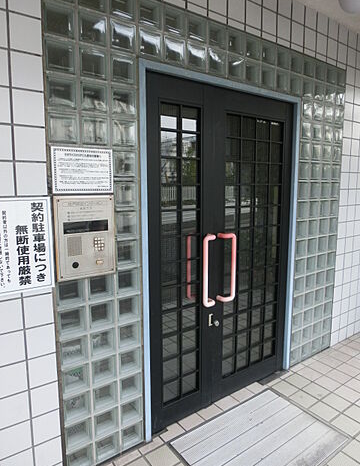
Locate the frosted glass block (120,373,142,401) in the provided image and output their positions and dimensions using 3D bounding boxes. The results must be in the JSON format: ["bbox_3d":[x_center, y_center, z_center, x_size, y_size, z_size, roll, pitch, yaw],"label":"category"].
[{"bbox_3d":[-0.302,0.869,1.928,0.145,0.145,0.090,-6,10,-35],"label":"frosted glass block"}]

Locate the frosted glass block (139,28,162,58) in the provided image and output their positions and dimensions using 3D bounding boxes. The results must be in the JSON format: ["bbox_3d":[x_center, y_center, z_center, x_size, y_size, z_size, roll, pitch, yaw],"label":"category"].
[{"bbox_3d":[-0.182,-0.986,1.758,0.145,0.145,0.090,-6,10,-35],"label":"frosted glass block"}]

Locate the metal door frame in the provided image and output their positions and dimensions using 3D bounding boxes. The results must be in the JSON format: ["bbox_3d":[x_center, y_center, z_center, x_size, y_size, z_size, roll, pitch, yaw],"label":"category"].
[{"bbox_3d":[0.330,0.120,2.280,1.383,2.177,0.110,-6,10,-35],"label":"metal door frame"}]

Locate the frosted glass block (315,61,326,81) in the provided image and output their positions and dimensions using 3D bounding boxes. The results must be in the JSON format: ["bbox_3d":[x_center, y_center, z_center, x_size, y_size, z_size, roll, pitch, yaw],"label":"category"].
[{"bbox_3d":[1.077,-1.267,2.633,0.147,0.147,0.090,-6,10,-35],"label":"frosted glass block"}]

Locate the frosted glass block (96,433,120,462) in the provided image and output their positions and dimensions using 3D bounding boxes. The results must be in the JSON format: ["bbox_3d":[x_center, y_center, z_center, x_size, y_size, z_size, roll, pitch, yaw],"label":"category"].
[{"bbox_3d":[-0.429,1.207,1.907,0.146,0.146,0.090,-6,10,-35],"label":"frosted glass block"}]

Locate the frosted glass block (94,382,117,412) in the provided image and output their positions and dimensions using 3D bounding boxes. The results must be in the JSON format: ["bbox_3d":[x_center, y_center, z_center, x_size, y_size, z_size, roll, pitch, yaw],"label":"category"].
[{"bbox_3d":[-0.429,0.896,1.863,0.146,0.146,0.090,-6,10,-35],"label":"frosted glass block"}]

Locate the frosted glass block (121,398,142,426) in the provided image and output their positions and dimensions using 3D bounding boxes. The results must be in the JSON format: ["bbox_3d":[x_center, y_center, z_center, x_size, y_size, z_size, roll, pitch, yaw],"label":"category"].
[{"bbox_3d":[-0.302,1.024,1.951,0.147,0.147,0.090,-6,10,-35],"label":"frosted glass block"}]

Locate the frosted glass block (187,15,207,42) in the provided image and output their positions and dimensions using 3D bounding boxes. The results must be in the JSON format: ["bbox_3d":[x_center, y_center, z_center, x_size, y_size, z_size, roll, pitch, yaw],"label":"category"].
[{"bbox_3d":[0.069,-1.150,1.897,0.145,0.145,0.090,-6,10,-36],"label":"frosted glass block"}]

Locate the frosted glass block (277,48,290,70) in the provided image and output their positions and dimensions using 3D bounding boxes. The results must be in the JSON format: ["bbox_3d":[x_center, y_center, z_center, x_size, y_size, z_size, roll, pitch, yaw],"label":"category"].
[{"bbox_3d":[0.695,-1.219,2.350,0.145,0.145,0.090,-6,10,-36],"label":"frosted glass block"}]

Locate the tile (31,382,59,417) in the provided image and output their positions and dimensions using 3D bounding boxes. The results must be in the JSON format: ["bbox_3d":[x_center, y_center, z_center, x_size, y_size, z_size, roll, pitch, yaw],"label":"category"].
[{"bbox_3d":[-0.648,0.798,1.599,0.128,0.146,0.010,-6,10,-36],"label":"tile"}]

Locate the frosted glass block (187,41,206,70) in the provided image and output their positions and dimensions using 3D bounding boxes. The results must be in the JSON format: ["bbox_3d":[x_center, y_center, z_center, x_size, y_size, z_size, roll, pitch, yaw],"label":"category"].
[{"bbox_3d":[0.072,-1.007,1.933,0.145,0.145,0.090,-6,10,-35],"label":"frosted glass block"}]

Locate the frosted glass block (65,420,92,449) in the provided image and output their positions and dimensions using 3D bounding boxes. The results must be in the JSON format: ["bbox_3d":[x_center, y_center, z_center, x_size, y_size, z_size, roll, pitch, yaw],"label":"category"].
[{"bbox_3d":[-0.556,1.064,1.796,0.146,0.146,0.090,-6,10,-35],"label":"frosted glass block"}]

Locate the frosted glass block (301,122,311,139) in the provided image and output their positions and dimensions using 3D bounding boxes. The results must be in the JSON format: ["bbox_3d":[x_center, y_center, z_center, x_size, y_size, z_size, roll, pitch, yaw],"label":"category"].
[{"bbox_3d":[0.943,-0.791,2.596,0.145,0.145,0.090,-6,10,-36],"label":"frosted glass block"}]

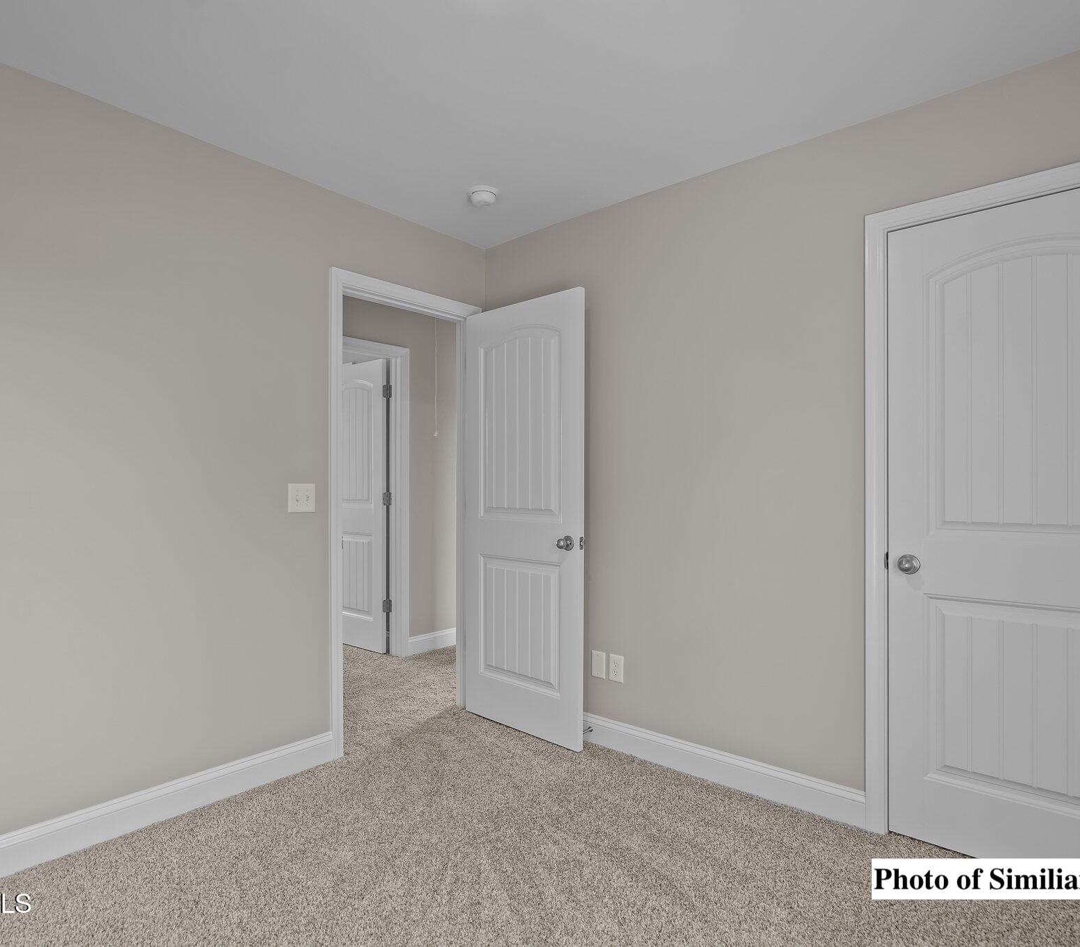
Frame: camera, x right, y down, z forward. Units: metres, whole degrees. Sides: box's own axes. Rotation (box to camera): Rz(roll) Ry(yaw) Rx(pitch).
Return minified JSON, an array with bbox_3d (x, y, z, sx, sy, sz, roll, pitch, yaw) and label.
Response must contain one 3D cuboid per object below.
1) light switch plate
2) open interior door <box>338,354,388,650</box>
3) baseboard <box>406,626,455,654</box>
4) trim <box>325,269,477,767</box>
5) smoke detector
[{"bbox_3d":[-0.992,0.103,2.634,0.010,0.114,0.118,0,0,41],"label":"light switch plate"},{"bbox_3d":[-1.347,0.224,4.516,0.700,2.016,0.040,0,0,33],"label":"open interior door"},{"bbox_3d":[-0.747,1.207,4.537,0.018,0.130,0.460,0,0,41],"label":"baseboard"},{"bbox_3d":[-0.642,0.172,3.083,0.120,2.121,0.888,0,0,41],"label":"trim"},{"bbox_3d":[-0.245,-1.202,2.752,0.133,0.045,0.133,0,0,0],"label":"smoke detector"}]

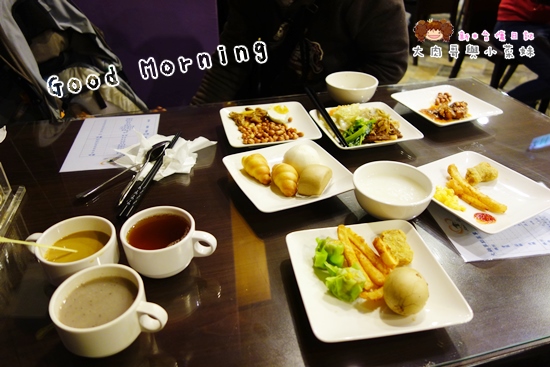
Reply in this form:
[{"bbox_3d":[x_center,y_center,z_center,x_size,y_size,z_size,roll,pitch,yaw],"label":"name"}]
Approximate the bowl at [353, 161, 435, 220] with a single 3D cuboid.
[{"bbox_3d":[0.163,0.019,0.604,0.110,0.050,0.110,0,33,0],"label":"bowl"}]

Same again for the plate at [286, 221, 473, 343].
[{"bbox_3d":[0.109,0.109,0.492,0.168,0.023,0.168,-5,34,-8],"label":"plate"}]

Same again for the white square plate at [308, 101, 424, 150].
[{"bbox_3d":[0.170,-0.105,0.819,0.168,0.023,0.168,-9,34,-14],"label":"white square plate"}]

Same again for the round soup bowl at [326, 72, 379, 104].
[{"bbox_3d":[0.167,-0.201,0.940,0.110,0.050,0.110,0,33,0],"label":"round soup bowl"}]

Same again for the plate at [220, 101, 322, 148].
[{"bbox_3d":[-0.011,-0.107,0.820,0.168,0.023,0.168,-7,34,-11],"label":"plate"}]

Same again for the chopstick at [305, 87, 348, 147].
[{"bbox_3d":[0.096,-0.136,0.837,0.014,0.008,0.251,-7,38,-11],"label":"chopstick"}]

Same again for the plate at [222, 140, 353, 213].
[{"bbox_3d":[0.024,-0.010,0.673,0.168,0.023,0.168,-15,36,-22],"label":"plate"}]

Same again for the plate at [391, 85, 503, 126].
[{"bbox_3d":[0.358,-0.159,0.904,0.168,0.023,0.168,-12,35,-18],"label":"plate"}]

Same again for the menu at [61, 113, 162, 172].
[{"bbox_3d":[-0.296,-0.081,0.794,0.148,0.002,0.209,-5,34,-8],"label":"menu"}]

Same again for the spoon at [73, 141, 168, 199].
[{"bbox_3d":[-0.237,-0.025,0.683,0.040,0.020,0.179,24,46,31],"label":"spoon"}]

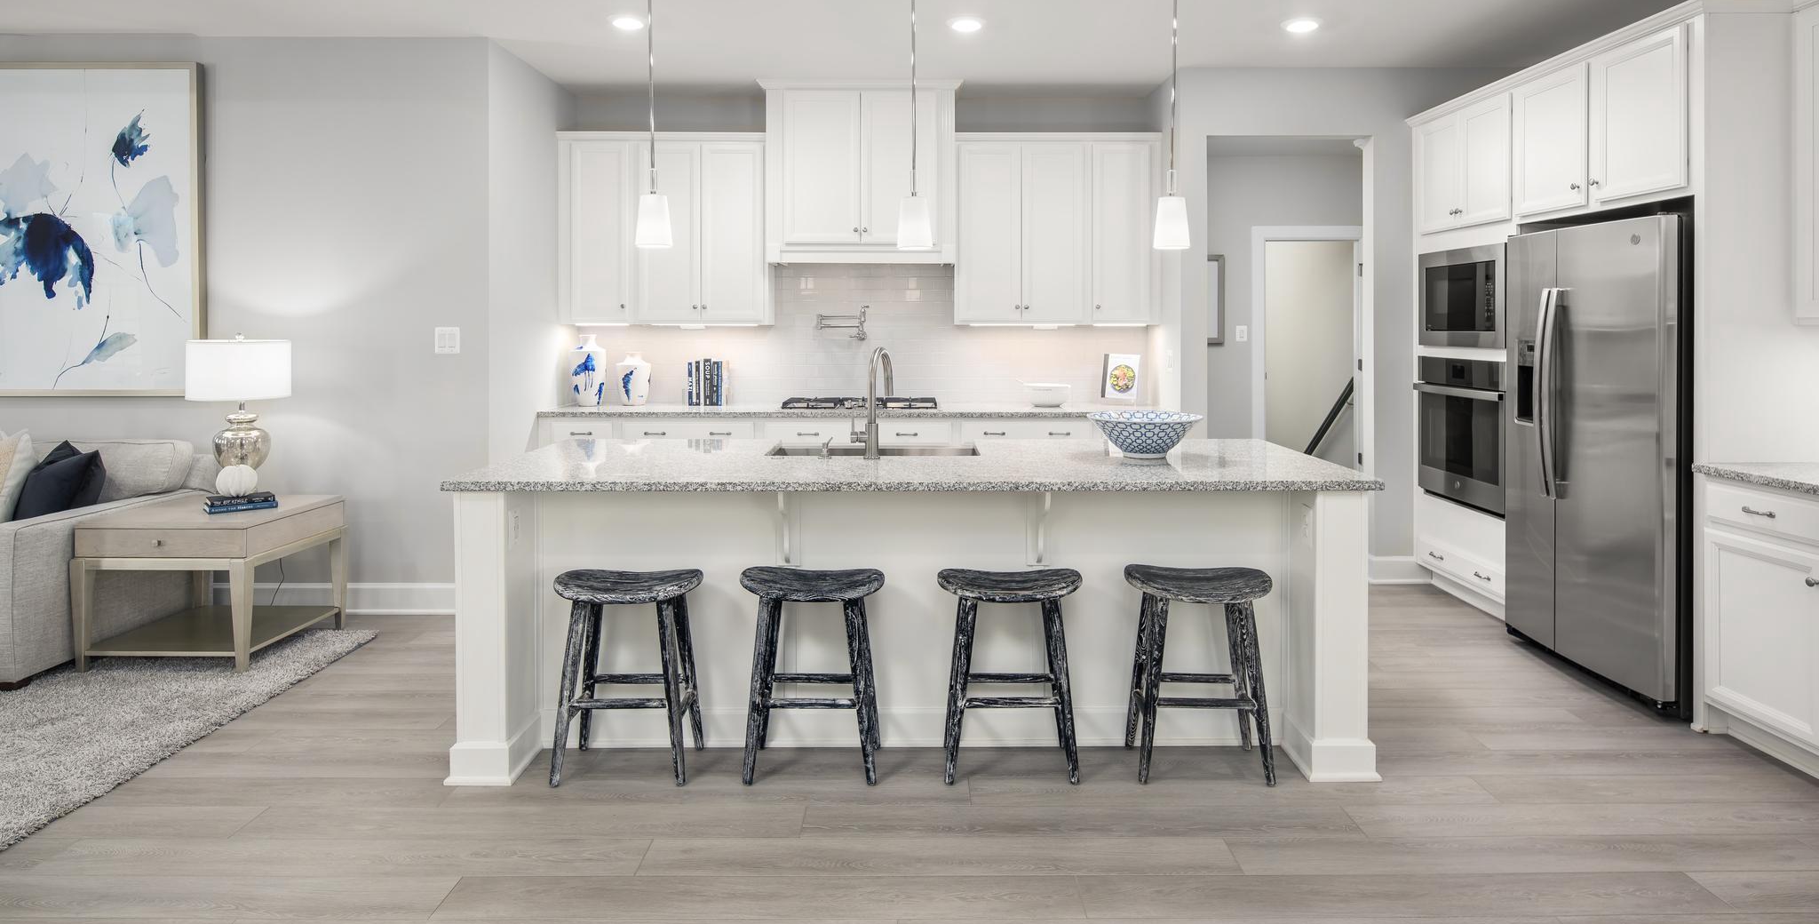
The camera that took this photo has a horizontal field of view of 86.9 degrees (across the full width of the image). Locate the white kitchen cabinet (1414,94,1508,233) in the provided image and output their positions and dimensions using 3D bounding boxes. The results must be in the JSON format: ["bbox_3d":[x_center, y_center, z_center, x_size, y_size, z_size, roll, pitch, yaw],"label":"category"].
[{"bbox_3d":[2.993,-1.446,4.720,0.580,0.620,0.830,0,5,1],"label":"white kitchen cabinet"}]

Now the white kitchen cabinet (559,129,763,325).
[{"bbox_3d":[-1.360,-1.327,5.550,1.200,1.080,0.340,0,5,1],"label":"white kitchen cabinet"}]

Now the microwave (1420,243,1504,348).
[{"bbox_3d":[2.893,-0.801,4.700,0.440,0.475,0.755,0,5,1],"label":"microwave"}]

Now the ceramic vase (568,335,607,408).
[{"bbox_3d":[-1.830,-0.522,5.470,0.206,0.400,0.206,0,5,1],"label":"ceramic vase"}]

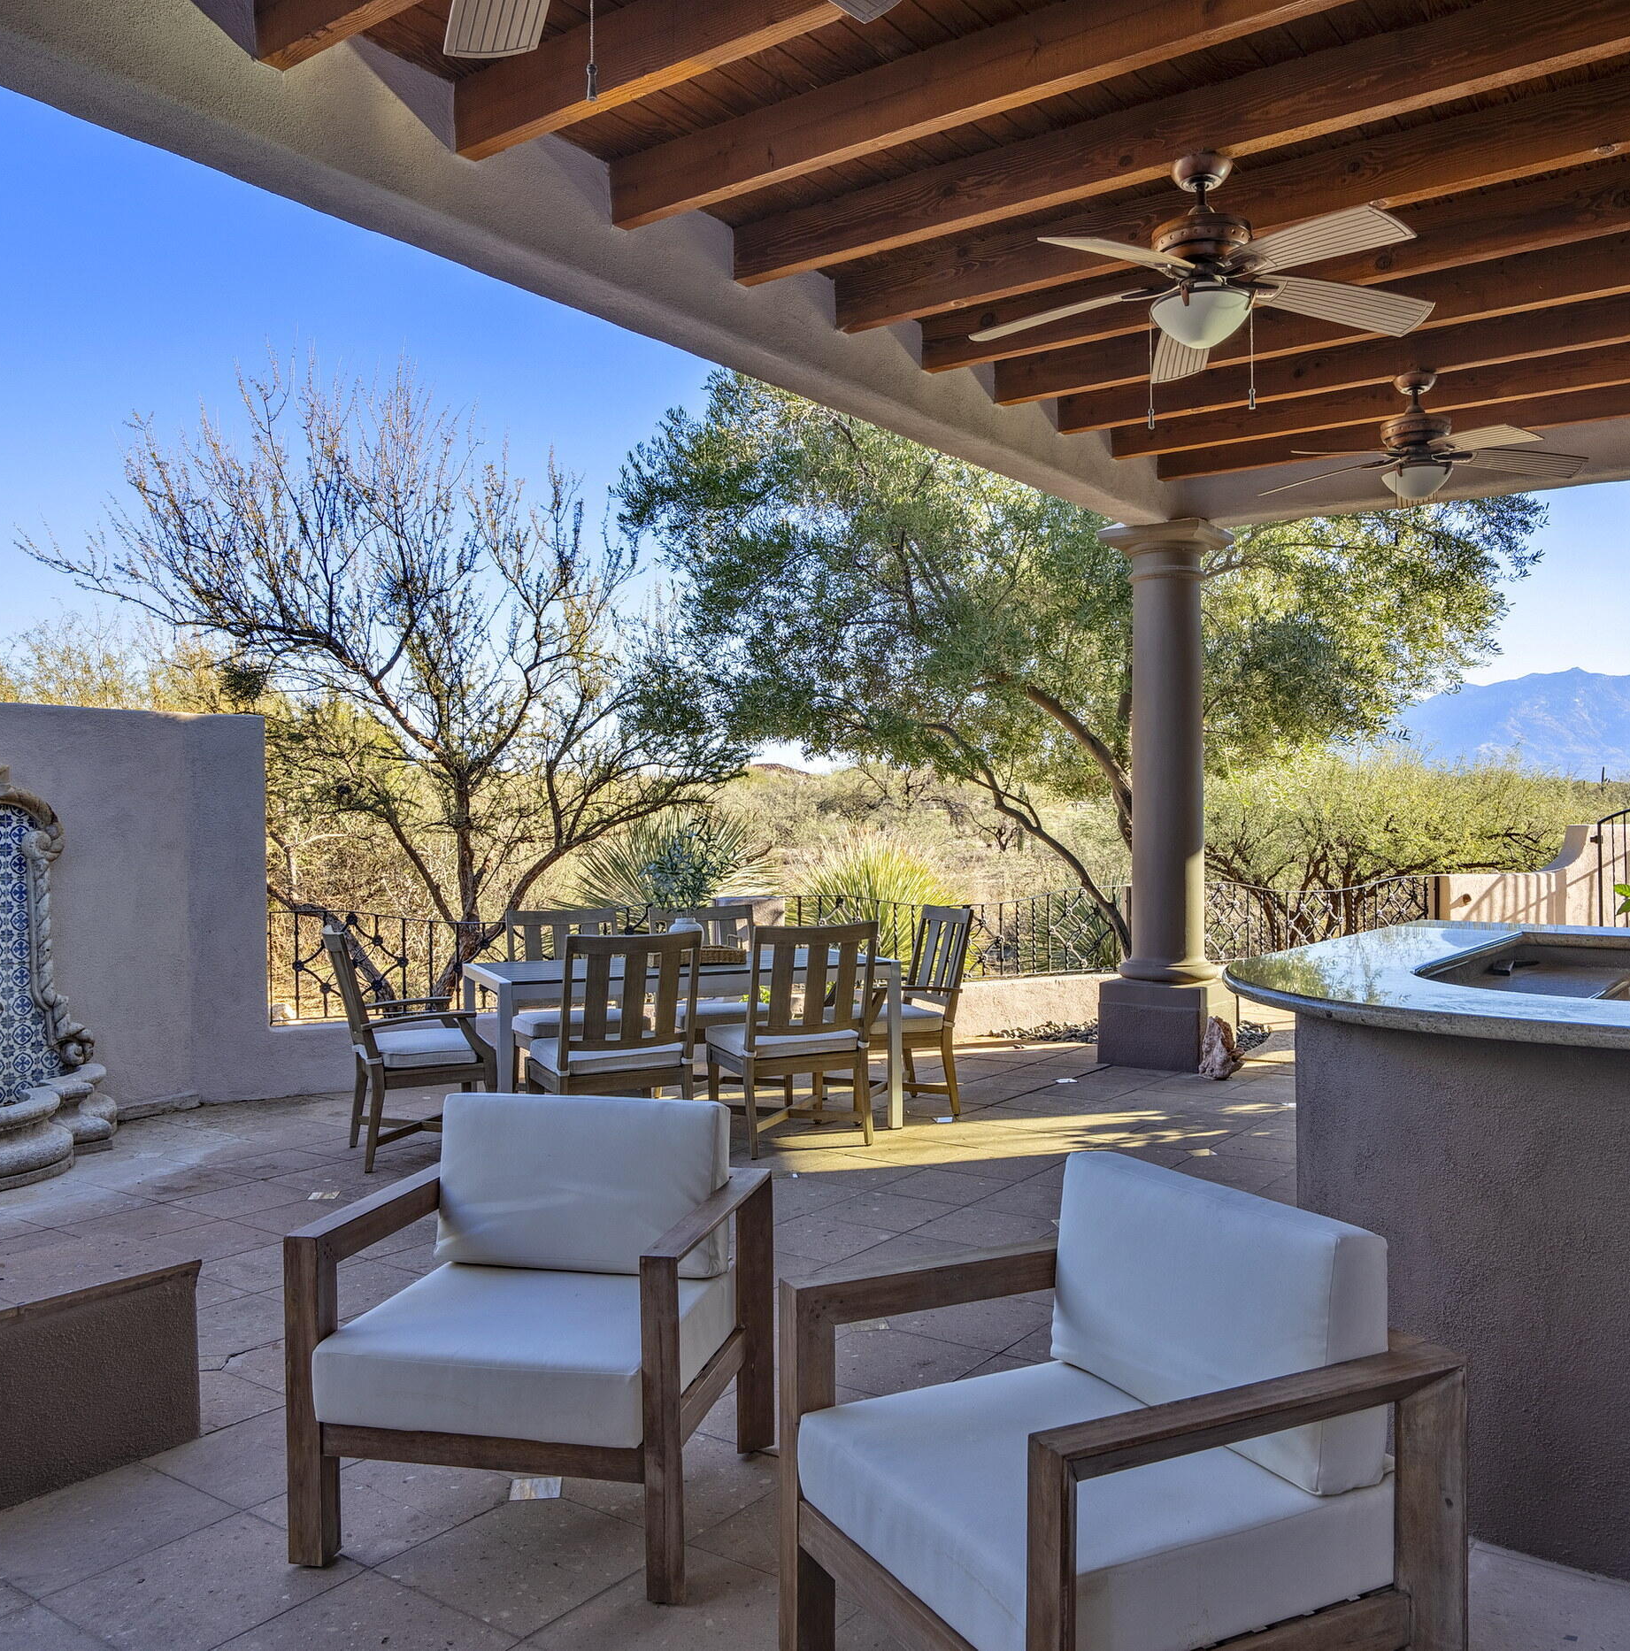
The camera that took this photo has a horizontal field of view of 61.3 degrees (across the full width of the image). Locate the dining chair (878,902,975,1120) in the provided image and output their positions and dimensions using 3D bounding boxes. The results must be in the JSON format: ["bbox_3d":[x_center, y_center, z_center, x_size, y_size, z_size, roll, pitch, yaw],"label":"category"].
[{"bbox_3d":[0.385,0.891,6.630,0.640,0.960,0.580,0,0,-23],"label":"dining chair"}]

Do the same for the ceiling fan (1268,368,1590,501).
[{"bbox_3d":[2.457,-1.605,5.640,1.300,0.530,1.280,0,1,37],"label":"ceiling fan"}]

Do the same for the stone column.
[{"bbox_3d":[2.055,-0.165,8.000,0.600,3.070,0.600,0,0,35],"label":"stone column"}]

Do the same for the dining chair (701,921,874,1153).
[{"bbox_3d":[-0.111,0.892,5.996,0.550,0.960,0.600,0,1,-25],"label":"dining chair"}]

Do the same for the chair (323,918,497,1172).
[{"bbox_3d":[-1.690,0.894,5.740,0.640,0.960,0.580,0,0,-25],"label":"chair"}]

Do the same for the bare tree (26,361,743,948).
[{"bbox_3d":[-3.070,-0.900,9.800,5.100,4.800,4.600,0,0,0],"label":"bare tree"}]

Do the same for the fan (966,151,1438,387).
[{"bbox_3d":[1.119,-1.690,4.040,1.390,0.580,1.390,0,0,38],"label":"fan"}]

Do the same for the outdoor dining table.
[{"bbox_3d":[-0.585,0.999,6.167,1.810,0.748,0.790,0,1,-25],"label":"outdoor dining table"}]

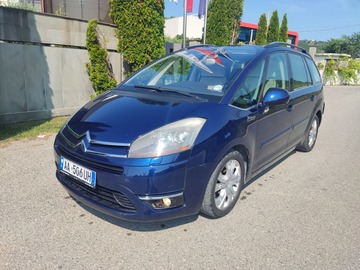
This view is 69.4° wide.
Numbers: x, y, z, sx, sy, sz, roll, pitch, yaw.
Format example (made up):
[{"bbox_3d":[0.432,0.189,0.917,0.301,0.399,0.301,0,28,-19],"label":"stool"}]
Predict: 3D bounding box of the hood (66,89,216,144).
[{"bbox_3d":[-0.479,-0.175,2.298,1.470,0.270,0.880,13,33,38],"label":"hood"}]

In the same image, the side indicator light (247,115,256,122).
[{"bbox_3d":[0.595,-0.144,2.205,0.020,0.045,0.170,13,18,38],"label":"side indicator light"}]

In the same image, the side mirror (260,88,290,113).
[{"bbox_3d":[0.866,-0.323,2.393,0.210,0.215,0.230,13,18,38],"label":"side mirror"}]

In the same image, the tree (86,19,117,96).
[{"bbox_3d":[-2.134,-1.849,7.129,0.680,2.560,0.760,13,18,38],"label":"tree"}]

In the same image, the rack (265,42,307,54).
[{"bbox_3d":[1.489,-1.184,3.534,0.060,0.110,1.720,13,18,38],"label":"rack"}]

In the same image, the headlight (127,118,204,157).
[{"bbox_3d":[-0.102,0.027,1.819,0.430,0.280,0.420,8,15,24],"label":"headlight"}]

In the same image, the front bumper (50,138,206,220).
[{"bbox_3d":[-0.646,0.250,2.211,1.760,0.540,0.560,13,18,38],"label":"front bumper"}]

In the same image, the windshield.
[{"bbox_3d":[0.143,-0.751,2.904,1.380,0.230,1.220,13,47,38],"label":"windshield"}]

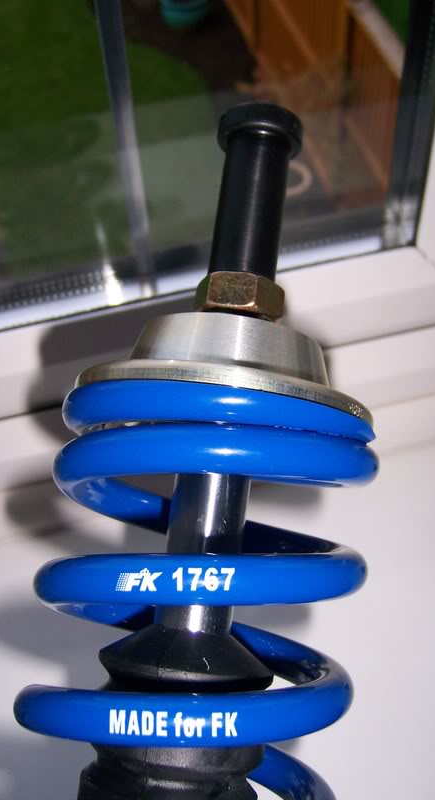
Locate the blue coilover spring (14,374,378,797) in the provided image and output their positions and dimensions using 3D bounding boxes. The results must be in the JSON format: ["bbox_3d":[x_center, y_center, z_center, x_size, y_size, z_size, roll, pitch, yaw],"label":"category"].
[{"bbox_3d":[-0.008,0.077,0.232,0.091,0.091,0.155,8,83,0],"label":"blue coilover spring"}]

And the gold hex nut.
[{"bbox_3d":[0.006,-0.029,0.244,0.026,0.023,0.010,7,83,10],"label":"gold hex nut"}]

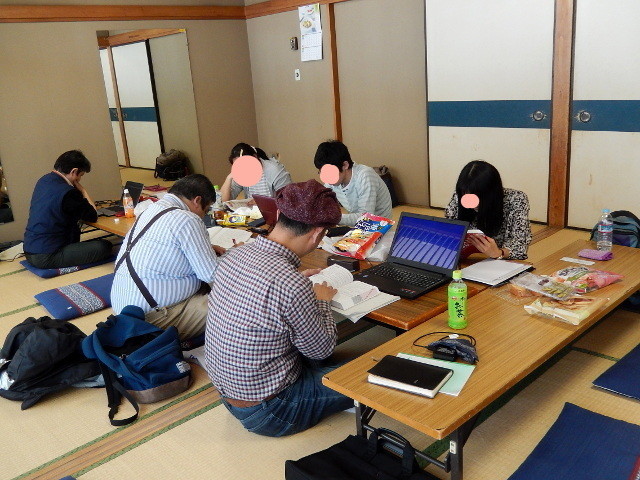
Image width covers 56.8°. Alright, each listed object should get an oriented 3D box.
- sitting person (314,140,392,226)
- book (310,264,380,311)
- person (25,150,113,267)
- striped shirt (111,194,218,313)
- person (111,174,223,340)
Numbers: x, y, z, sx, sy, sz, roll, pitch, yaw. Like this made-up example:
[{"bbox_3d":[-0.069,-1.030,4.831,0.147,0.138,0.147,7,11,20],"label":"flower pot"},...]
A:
[{"bbox_3d":[0.174,-0.208,3.695,0.680,0.820,0.580,-18,21,-40],"label":"sitting person"},{"bbox_3d":[0.094,0.199,2.546,0.220,0.075,0.305,-16,20,-35],"label":"book"},{"bbox_3d":[-1.927,-0.249,4.405,0.680,0.800,0.620,-18,21,-40],"label":"person"},{"bbox_3d":[-0.782,0.087,3.053,0.600,0.600,0.560,-18,21,-40],"label":"striped shirt"},{"bbox_3d":[-0.746,0.070,3.084,0.740,0.750,0.640,-18,21,-40],"label":"person"}]

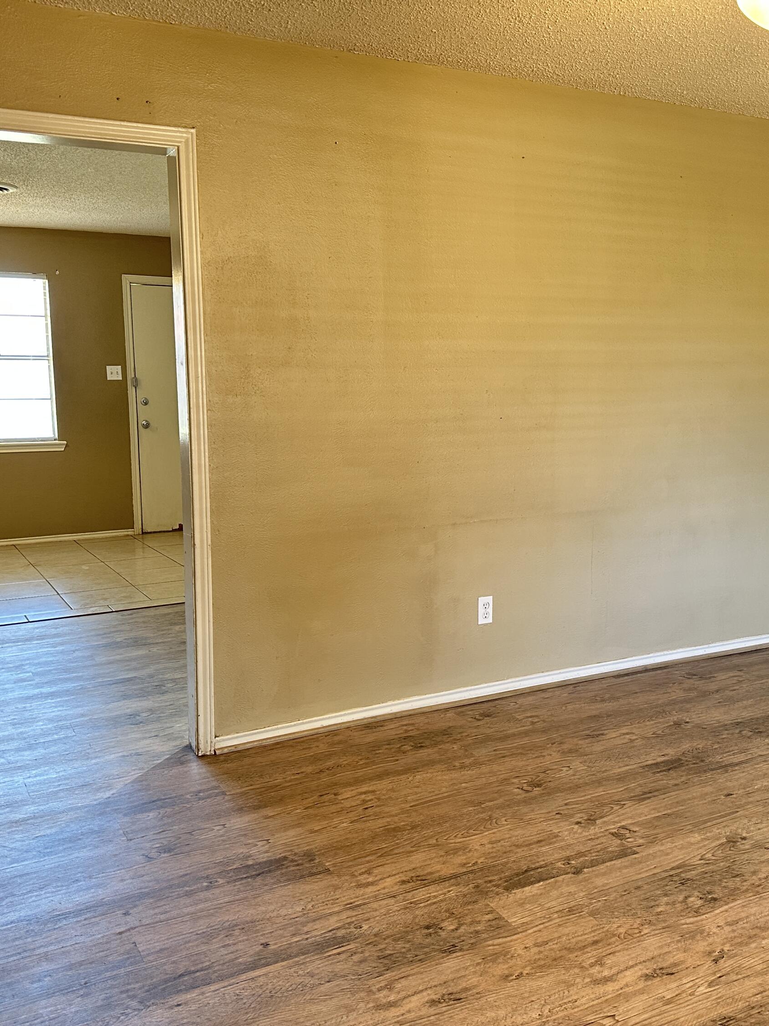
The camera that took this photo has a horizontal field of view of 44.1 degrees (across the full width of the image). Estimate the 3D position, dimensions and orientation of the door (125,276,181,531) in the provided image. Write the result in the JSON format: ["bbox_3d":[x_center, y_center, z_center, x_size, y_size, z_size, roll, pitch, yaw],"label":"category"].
[{"bbox_3d":[-1.664,-0.881,8.107,0.910,2.040,0.050,-5,9,-28],"label":"door"}]

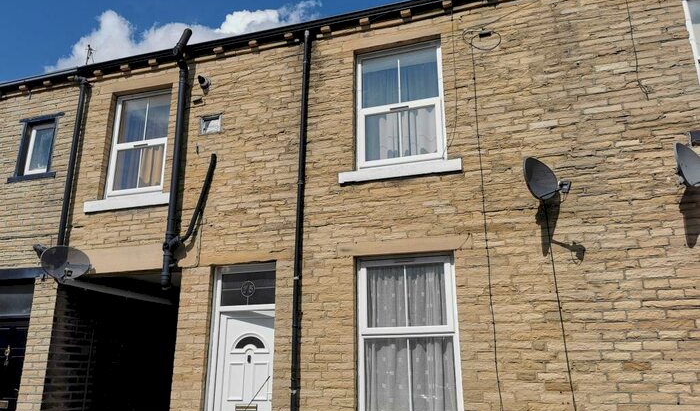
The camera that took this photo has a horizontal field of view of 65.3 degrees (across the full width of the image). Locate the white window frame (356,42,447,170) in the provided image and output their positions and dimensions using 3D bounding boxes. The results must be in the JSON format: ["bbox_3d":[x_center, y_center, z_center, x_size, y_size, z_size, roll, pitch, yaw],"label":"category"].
[{"bbox_3d":[0.576,-1.139,6.261,1.011,1.476,0.079,-5,-17,18],"label":"white window frame"}]

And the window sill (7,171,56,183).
[{"bbox_3d":[-4.425,-0.369,7.675,0.862,0.089,0.168,-5,-17,18],"label":"window sill"}]

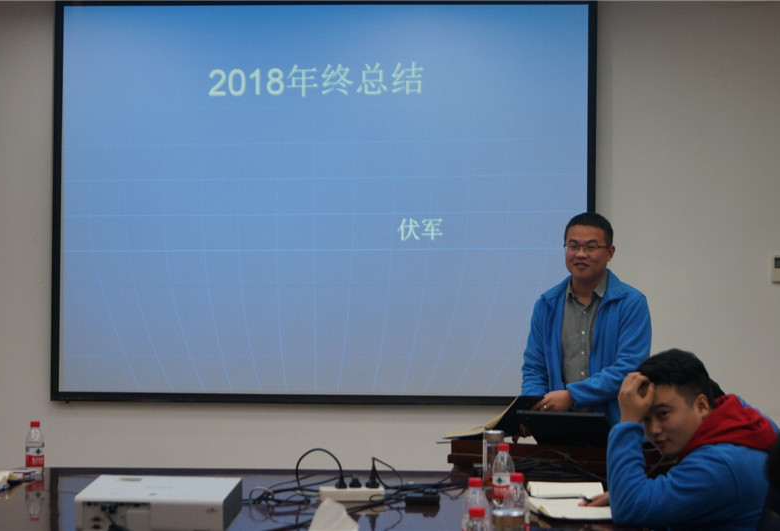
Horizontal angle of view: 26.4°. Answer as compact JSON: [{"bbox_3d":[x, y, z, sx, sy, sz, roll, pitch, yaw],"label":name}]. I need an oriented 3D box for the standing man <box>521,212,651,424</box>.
[{"bbox_3d":[0.686,0.643,5.875,0.510,1.660,0.400,0,0,23],"label":"standing man"}]

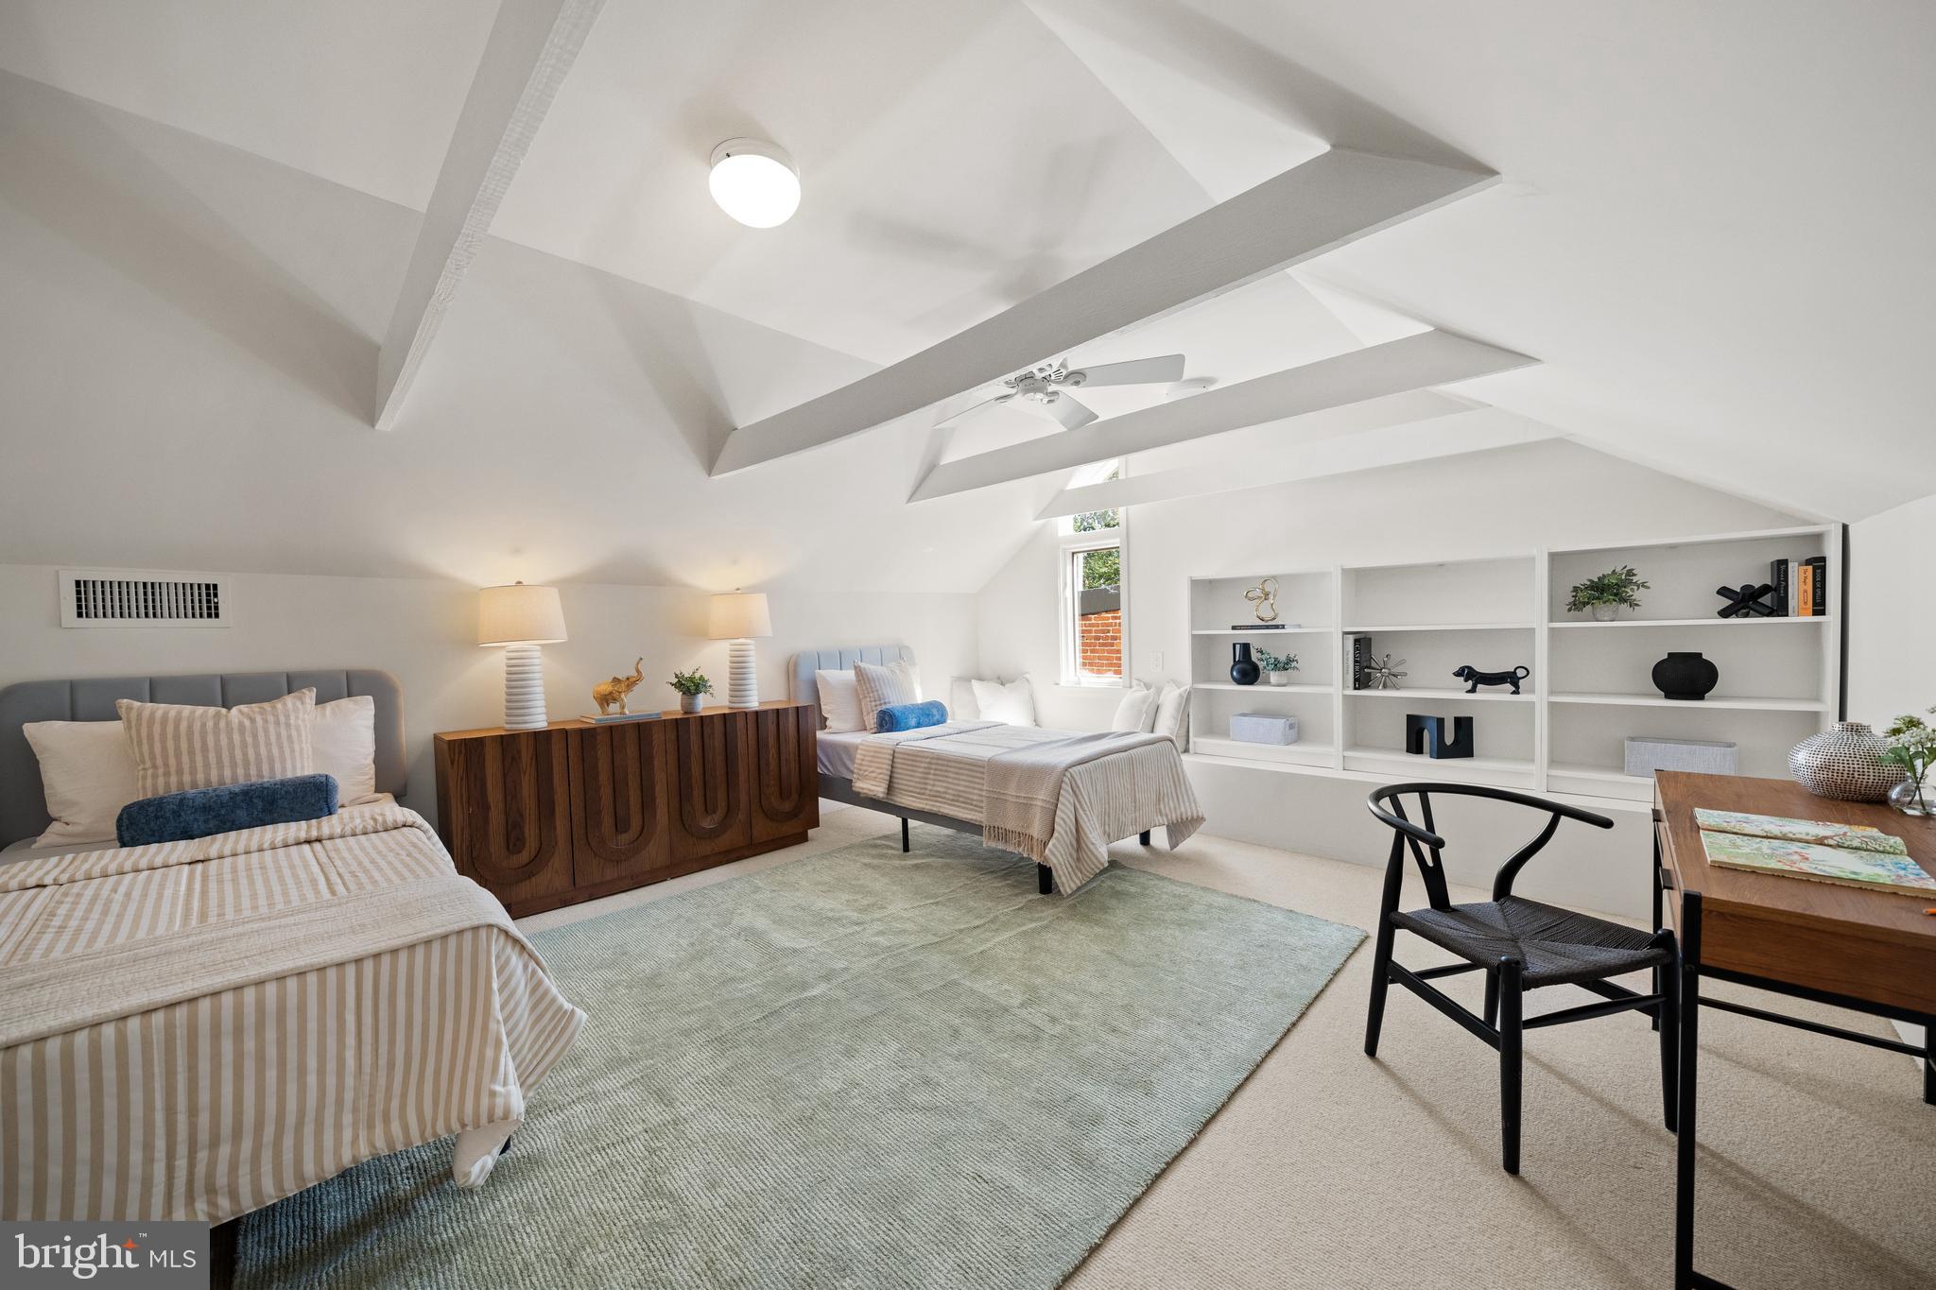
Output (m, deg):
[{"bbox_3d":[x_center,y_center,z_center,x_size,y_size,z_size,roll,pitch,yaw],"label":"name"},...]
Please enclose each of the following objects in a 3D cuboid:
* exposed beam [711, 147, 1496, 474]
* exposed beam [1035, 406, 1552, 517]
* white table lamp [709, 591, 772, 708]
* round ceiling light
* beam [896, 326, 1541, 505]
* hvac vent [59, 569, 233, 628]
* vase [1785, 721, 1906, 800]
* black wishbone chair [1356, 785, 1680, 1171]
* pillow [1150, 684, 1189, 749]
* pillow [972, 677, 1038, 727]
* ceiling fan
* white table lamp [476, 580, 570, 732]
[{"bbox_3d":[-0.157,-0.914,2.166,2.970,0.185,0.045,1,2,43],"label":"exposed beam"},{"bbox_3d":[1.538,-1.002,3.793,2.920,0.185,0.045,1,2,44],"label":"exposed beam"},{"bbox_3d":[-1.305,0.019,3.734,0.350,0.680,0.350,1,2,45],"label":"white table lamp"},{"bbox_3d":[-0.560,-1.196,1.715,0.230,0.133,0.230,-1,2,0],"label":"round ceiling light"},{"bbox_3d":[0.705,-0.965,3.000,2.950,0.185,0.045,1,2,43],"label":"beam"},{"bbox_3d":[-3.024,-0.164,2.382,0.020,0.205,0.397,1,2,45],"label":"hvac vent"},{"bbox_3d":[2.234,0.311,1.643,0.187,0.193,0.187,1,2,45],"label":"vase"},{"bbox_3d":[1.426,0.811,1.735,0.560,0.757,0.520,-1,2,-14],"label":"black wishbone chair"},{"bbox_3d":[1.268,0.444,4.040,0.150,0.420,0.420,9,2,0],"label":"pillow"},{"bbox_3d":[0.291,0.455,4.973,0.470,0.420,0.150,-1,-8,-8],"label":"pillow"},{"bbox_3d":[0.285,-1.135,2.563,1.200,0.320,1.200,1,2,45],"label":"ceiling fan"},{"bbox_3d":[-2.073,0.049,3.021,0.350,0.685,0.350,1,2,45],"label":"white table lamp"}]

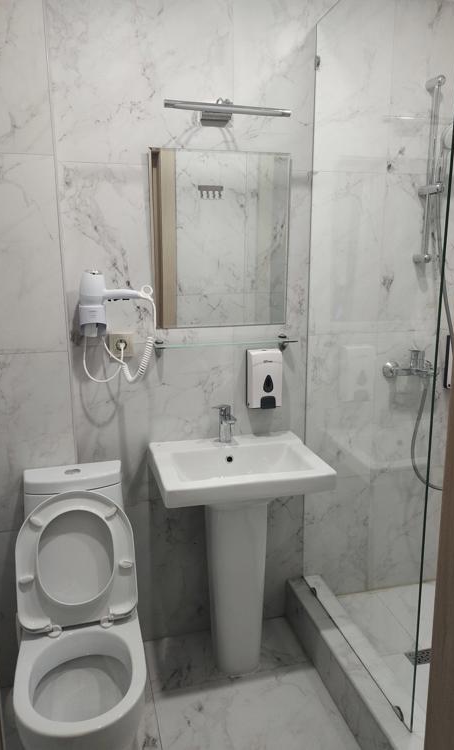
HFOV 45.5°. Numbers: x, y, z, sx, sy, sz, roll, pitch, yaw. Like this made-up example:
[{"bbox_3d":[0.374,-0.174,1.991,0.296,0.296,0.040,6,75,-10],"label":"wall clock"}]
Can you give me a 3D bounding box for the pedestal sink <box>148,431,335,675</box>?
[{"bbox_3d":[0.038,0.687,1.960,0.554,0.825,0.430,-3,12,-14],"label":"pedestal sink"}]

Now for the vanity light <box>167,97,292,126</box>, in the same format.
[{"bbox_3d":[-0.012,-0.857,1.762,0.410,0.065,0.175,-3,12,-14],"label":"vanity light"}]

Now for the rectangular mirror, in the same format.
[{"bbox_3d":[-0.014,-0.473,1.918,0.495,0.603,0.022,-3,12,-14],"label":"rectangular mirror"}]

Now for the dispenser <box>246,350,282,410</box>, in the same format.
[{"bbox_3d":[0.141,0.018,2.019,0.115,0.218,0.105,-3,12,-14],"label":"dispenser"}]

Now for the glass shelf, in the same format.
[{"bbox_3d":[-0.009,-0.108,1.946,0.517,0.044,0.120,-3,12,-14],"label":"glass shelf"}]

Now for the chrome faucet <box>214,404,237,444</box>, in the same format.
[{"bbox_3d":[-0.004,0.190,1.962,0.066,0.149,0.125,-3,12,-14],"label":"chrome faucet"}]

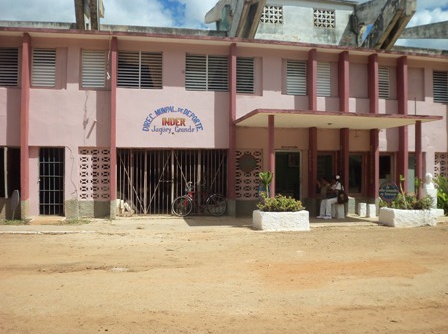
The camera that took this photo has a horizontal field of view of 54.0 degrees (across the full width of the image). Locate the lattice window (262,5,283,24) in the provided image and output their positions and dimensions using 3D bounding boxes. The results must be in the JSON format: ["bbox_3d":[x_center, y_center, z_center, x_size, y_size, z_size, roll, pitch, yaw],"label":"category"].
[{"bbox_3d":[2.139,-6.837,19.791,1.031,0.810,0.150,0,0,-11],"label":"lattice window"}]

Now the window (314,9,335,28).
[{"bbox_3d":[4.654,-6.836,20.303,1.050,0.867,0.150,0,-1,-11],"label":"window"}]

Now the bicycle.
[{"bbox_3d":[-0.807,1.059,14.398,1.814,1.153,0.560,0,0,-11],"label":"bicycle"}]

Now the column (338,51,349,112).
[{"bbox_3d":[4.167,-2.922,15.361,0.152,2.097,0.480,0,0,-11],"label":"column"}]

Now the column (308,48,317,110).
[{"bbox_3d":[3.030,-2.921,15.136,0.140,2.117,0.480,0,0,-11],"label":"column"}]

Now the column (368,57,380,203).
[{"bbox_3d":[5.267,-1.133,15.579,0.145,5.615,0.480,0,0,-11],"label":"column"}]

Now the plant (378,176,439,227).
[{"bbox_3d":[5.254,0.950,12.683,1.340,1.410,0.870,0,0,-11],"label":"plant"}]

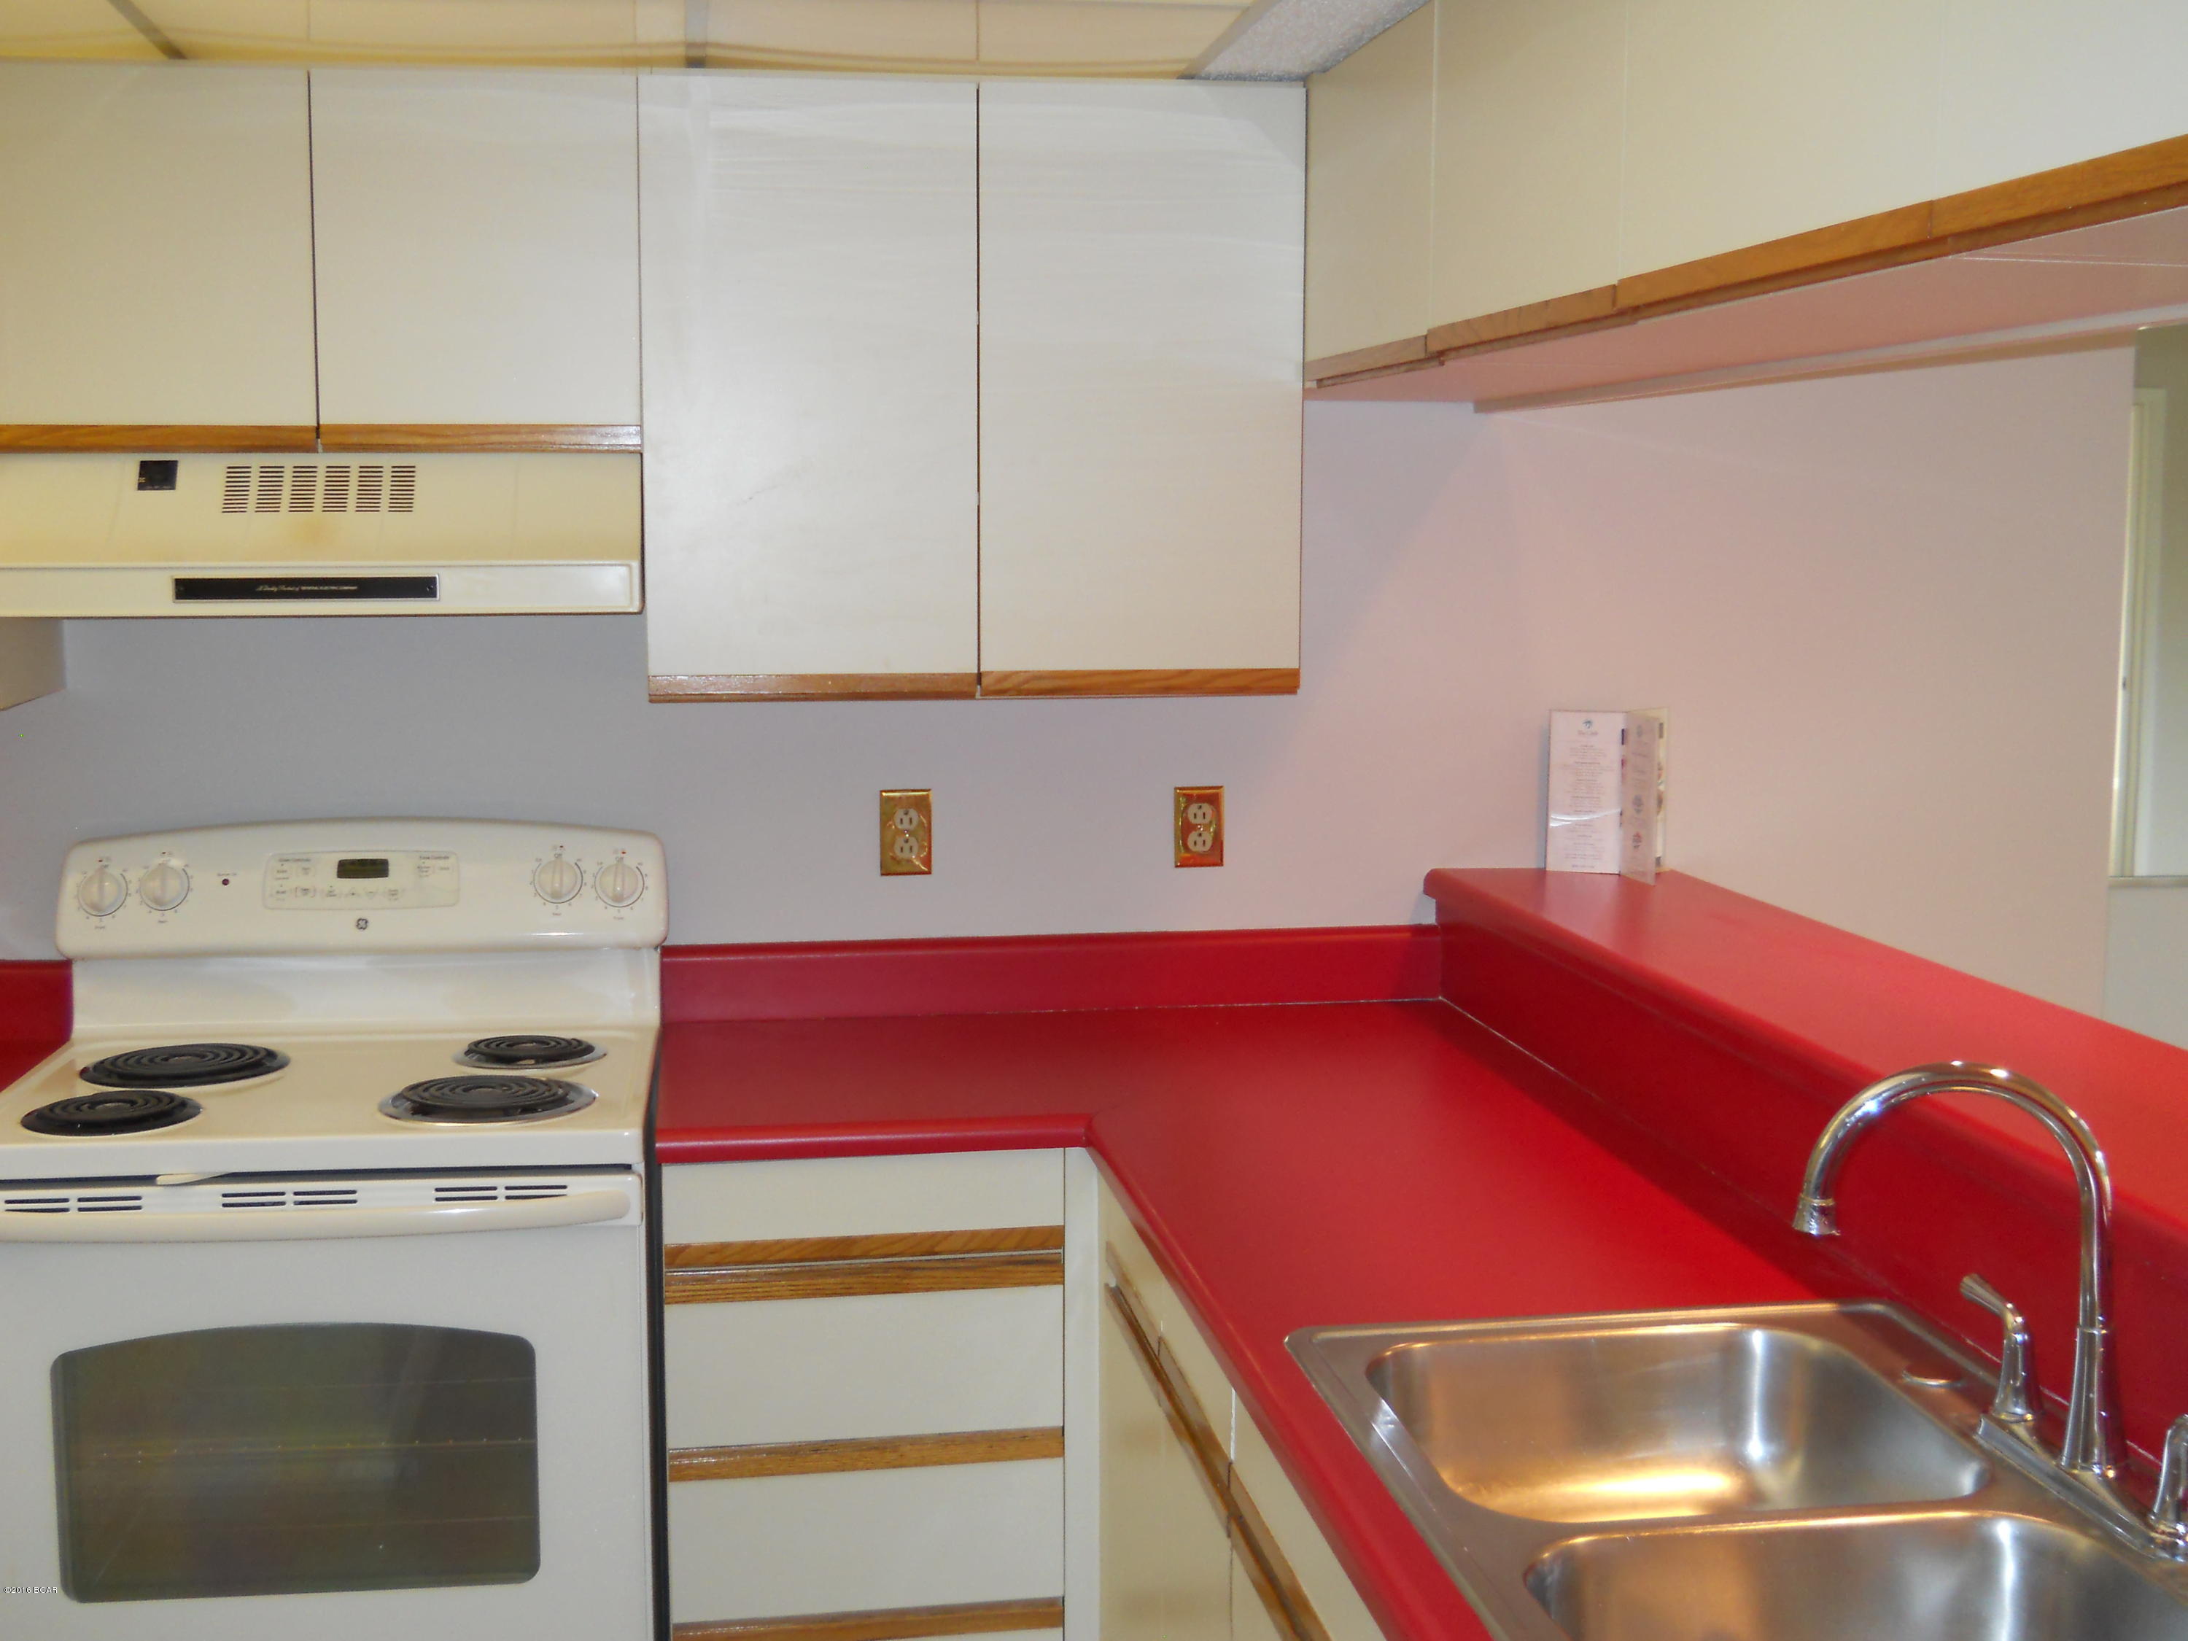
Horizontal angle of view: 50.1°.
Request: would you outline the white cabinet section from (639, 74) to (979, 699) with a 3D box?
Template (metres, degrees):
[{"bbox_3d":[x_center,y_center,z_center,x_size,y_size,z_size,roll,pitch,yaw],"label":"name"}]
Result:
[{"bbox_3d":[-0.364,-0.534,2.965,0.403,0.742,0.331,-1,7,-9],"label":"white cabinet section"}]

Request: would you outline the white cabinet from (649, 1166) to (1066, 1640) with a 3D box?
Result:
[{"bbox_3d":[-0.308,0.756,2.972,0.456,0.840,0.610,-1,7,-9],"label":"white cabinet"}]

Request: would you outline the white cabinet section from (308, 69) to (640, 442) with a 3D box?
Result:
[{"bbox_3d":[-0.746,-0.672,2.882,0.377,0.439,0.331,-1,7,-9],"label":"white cabinet section"}]

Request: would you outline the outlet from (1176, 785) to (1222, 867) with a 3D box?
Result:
[{"bbox_3d":[0.147,0.009,3.259,0.070,0.114,0.009,-1,7,-9],"label":"outlet"}]

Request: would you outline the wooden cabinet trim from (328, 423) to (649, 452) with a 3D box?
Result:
[{"bbox_3d":[-0.720,-0.448,2.743,0.376,0.032,0.022,-1,7,-9],"label":"wooden cabinet trim"}]

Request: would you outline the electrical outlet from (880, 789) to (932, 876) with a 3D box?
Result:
[{"bbox_3d":[-0.256,0.017,3.193,0.070,0.116,0.009,-1,7,-9],"label":"electrical outlet"}]

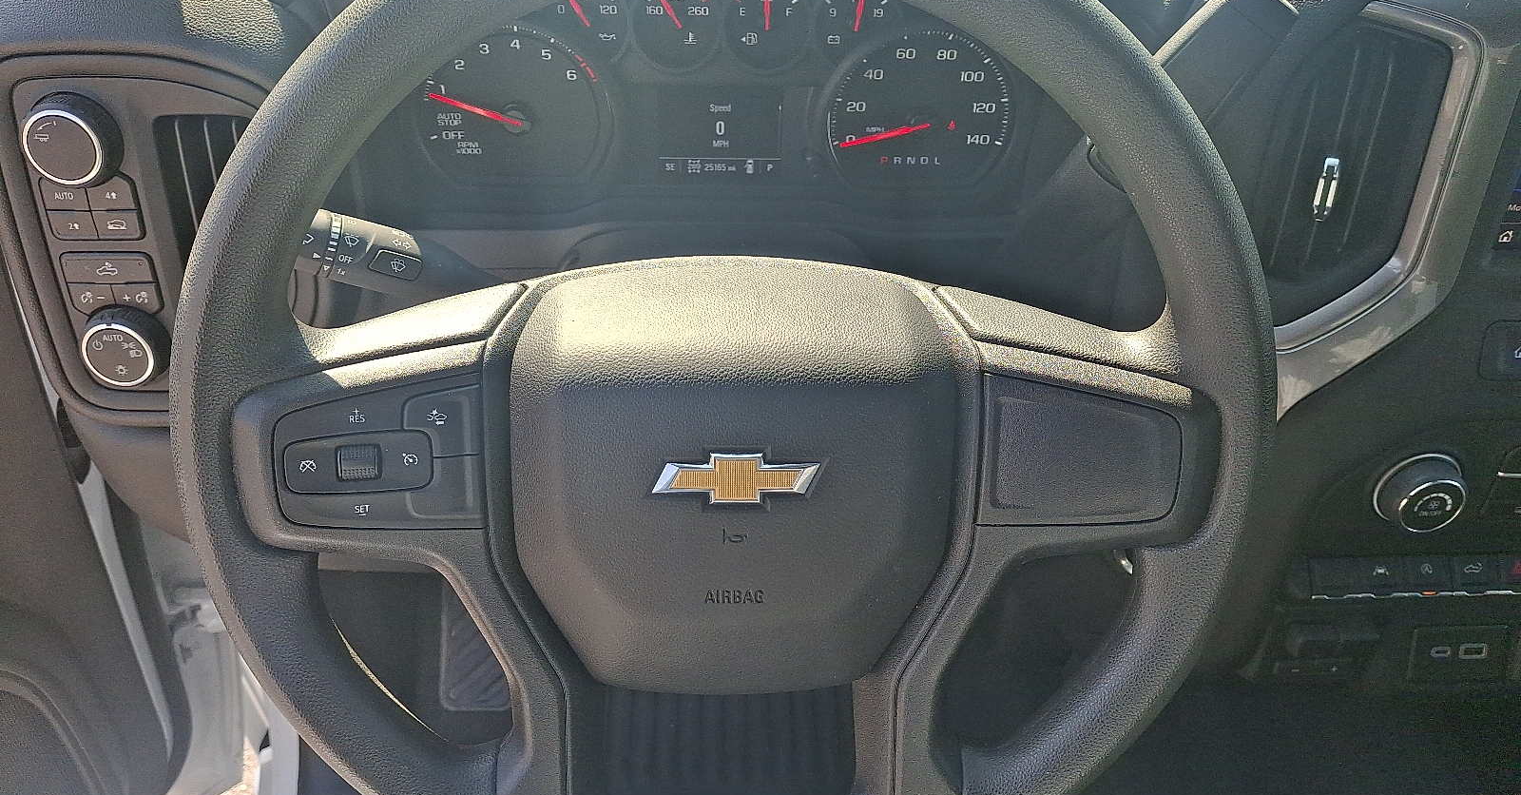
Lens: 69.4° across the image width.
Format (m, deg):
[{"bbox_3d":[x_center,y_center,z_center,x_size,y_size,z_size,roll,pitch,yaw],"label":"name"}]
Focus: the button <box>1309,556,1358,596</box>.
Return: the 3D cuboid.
[{"bbox_3d":[0.308,0.096,0.592,0.025,0.021,0.009,0,-3,-2],"label":"button"}]

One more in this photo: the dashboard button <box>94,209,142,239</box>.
[{"bbox_3d":[-0.341,-0.092,0.585,0.024,0.015,0.009,0,27,-2],"label":"dashboard button"}]

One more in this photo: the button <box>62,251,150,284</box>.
[{"bbox_3d":[-0.344,-0.070,0.583,0.045,0.017,0.008,0,26,-2],"label":"button"}]

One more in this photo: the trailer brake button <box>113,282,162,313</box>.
[{"bbox_3d":[-0.333,-0.055,0.591,0.024,0.018,0.008,0,26,-2],"label":"trailer brake button"}]

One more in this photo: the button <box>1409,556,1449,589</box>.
[{"bbox_3d":[0.359,0.095,0.592,0.024,0.018,0.009,0,-3,-2],"label":"button"}]

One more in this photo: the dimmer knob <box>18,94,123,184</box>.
[{"bbox_3d":[-0.345,-0.129,0.553,0.040,0.040,0.021,0,27,-2],"label":"dimmer knob"}]

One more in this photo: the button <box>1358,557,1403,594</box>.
[{"bbox_3d":[0.334,0.096,0.592,0.025,0.020,0.009,0,-3,-2],"label":"button"}]

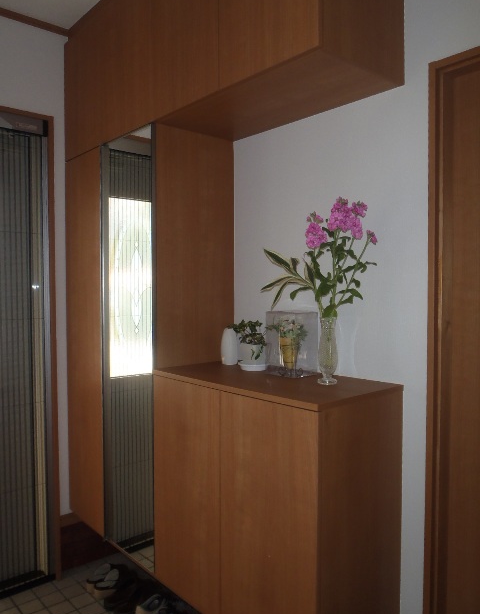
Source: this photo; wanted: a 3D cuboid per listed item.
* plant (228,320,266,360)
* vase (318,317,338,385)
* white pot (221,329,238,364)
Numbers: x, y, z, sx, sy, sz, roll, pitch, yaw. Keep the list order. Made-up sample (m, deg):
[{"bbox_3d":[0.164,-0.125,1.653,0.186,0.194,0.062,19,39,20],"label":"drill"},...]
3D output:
[{"bbox_3d":[0.031,0.133,2.110,0.130,0.160,0.150,-2,3,-41],"label":"plant"},{"bbox_3d":[0.303,0.152,1.770,0.068,0.225,0.068,0,2,0],"label":"vase"},{"bbox_3d":[-0.044,0.171,2.225,0.072,0.157,0.072,0,2,0],"label":"white pot"}]

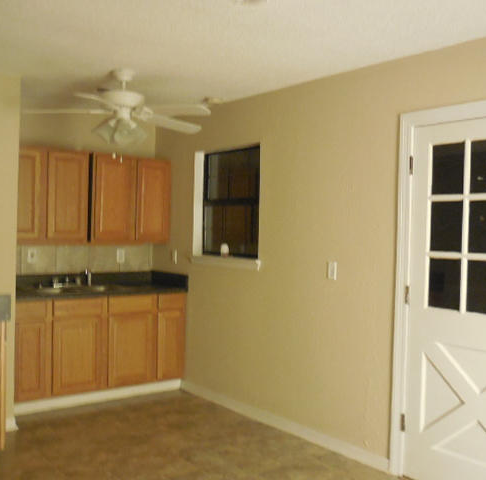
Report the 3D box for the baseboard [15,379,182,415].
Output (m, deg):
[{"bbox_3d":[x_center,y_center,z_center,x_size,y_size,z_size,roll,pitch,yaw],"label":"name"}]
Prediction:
[{"bbox_3d":[-1.162,1.276,5.112,1.545,0.098,0.017,0,1,-38],"label":"baseboard"}]

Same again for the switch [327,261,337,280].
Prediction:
[{"bbox_3d":[0.585,0.205,4.129,0.011,0.118,0.072,0,1,-38],"label":"switch"}]

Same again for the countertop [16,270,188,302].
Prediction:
[{"bbox_3d":[-1.286,0.376,5.267,1.552,0.145,0.625,0,1,-38],"label":"countertop"}]

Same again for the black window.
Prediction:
[{"bbox_3d":[-0.080,-0.302,5.141,0.070,0.872,0.850,0,1,-38],"label":"black window"}]

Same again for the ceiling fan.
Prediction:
[{"bbox_3d":[-0.773,-0.859,4.077,1.280,0.483,1.280,0,1,-38],"label":"ceiling fan"}]

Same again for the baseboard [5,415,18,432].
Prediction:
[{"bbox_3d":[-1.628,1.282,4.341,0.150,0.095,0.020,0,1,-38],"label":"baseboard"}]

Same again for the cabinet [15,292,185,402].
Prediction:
[{"bbox_3d":[-1.302,0.838,5.284,1.552,0.780,0.605,0,1,-38],"label":"cabinet"}]

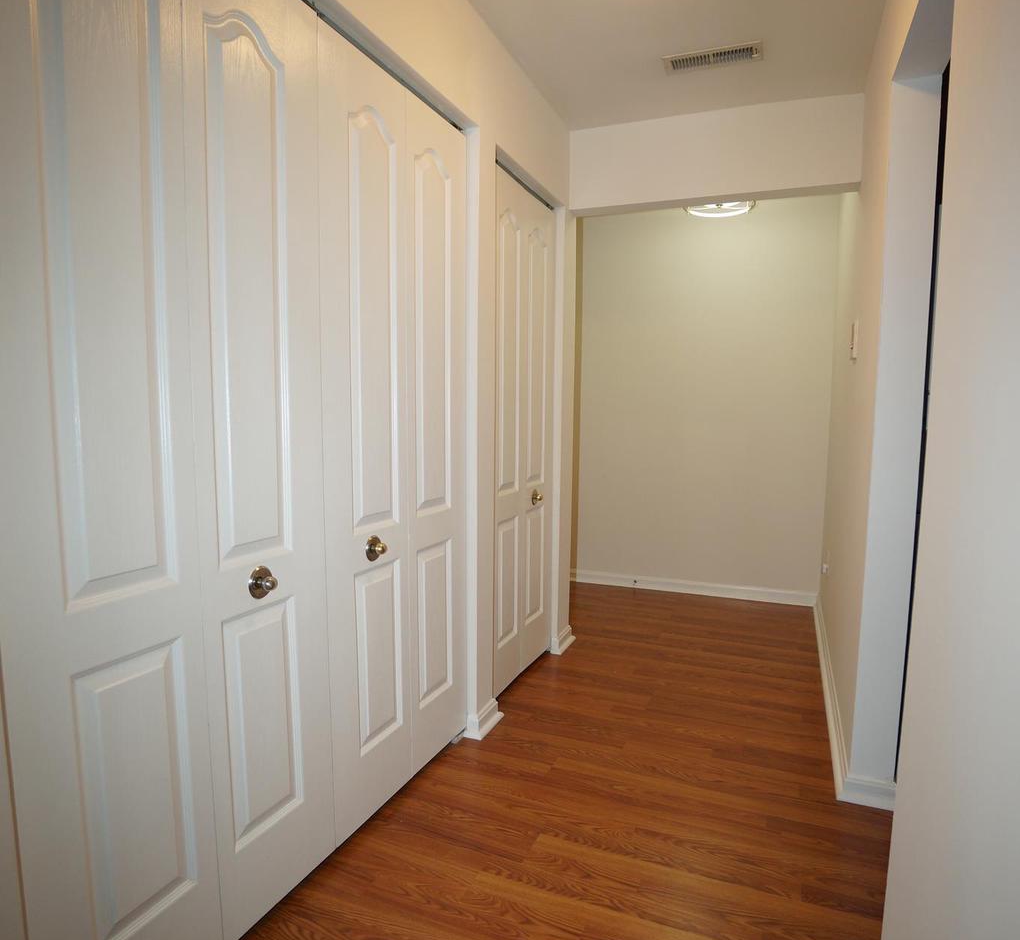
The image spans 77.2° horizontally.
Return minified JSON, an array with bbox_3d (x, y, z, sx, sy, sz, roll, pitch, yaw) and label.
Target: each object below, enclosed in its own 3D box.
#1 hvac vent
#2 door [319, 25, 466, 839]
[{"bbox_3d":[0.734,-1.479,2.313,0.338,0.015,0.126,3,6,23],"label":"hvac vent"},{"bbox_3d":[-0.312,-0.064,1.896,0.040,2.027,0.722,3,6,23],"label":"door"}]

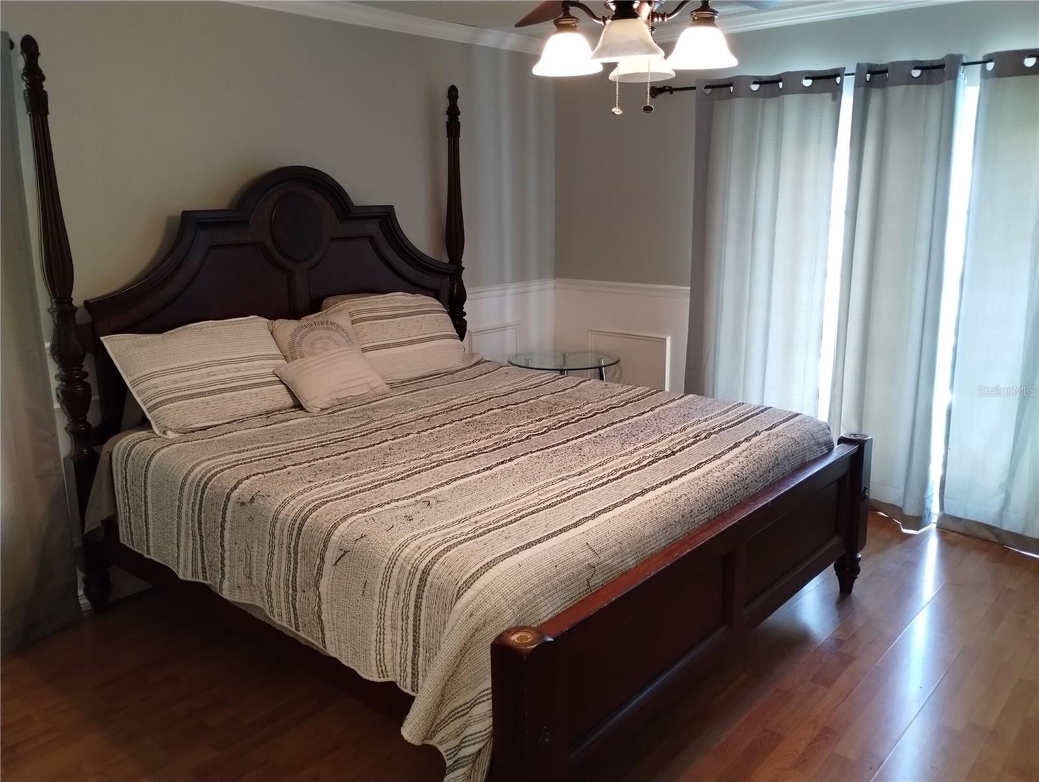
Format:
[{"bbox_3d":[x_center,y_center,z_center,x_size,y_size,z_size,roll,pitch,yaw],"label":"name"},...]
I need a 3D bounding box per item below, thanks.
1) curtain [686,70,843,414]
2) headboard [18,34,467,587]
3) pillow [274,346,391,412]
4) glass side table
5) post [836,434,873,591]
[{"bbox_3d":[1.199,-0.506,4.291,0.760,2.110,0.120,10,16,40],"label":"curtain"},{"bbox_3d":[-0.979,-0.335,3.763,0.125,2.095,2.090,10,16,40],"label":"headboard"},{"bbox_3d":[-0.738,-0.057,3.408,0.275,0.120,0.450,51,32,13],"label":"pillow"},{"bbox_3d":[0.258,0.142,4.893,0.630,0.650,0.630,10,16,40],"label":"glass side table"},{"bbox_3d":[1.288,0.488,3.279,0.110,0.658,0.110,10,16,40],"label":"post"}]

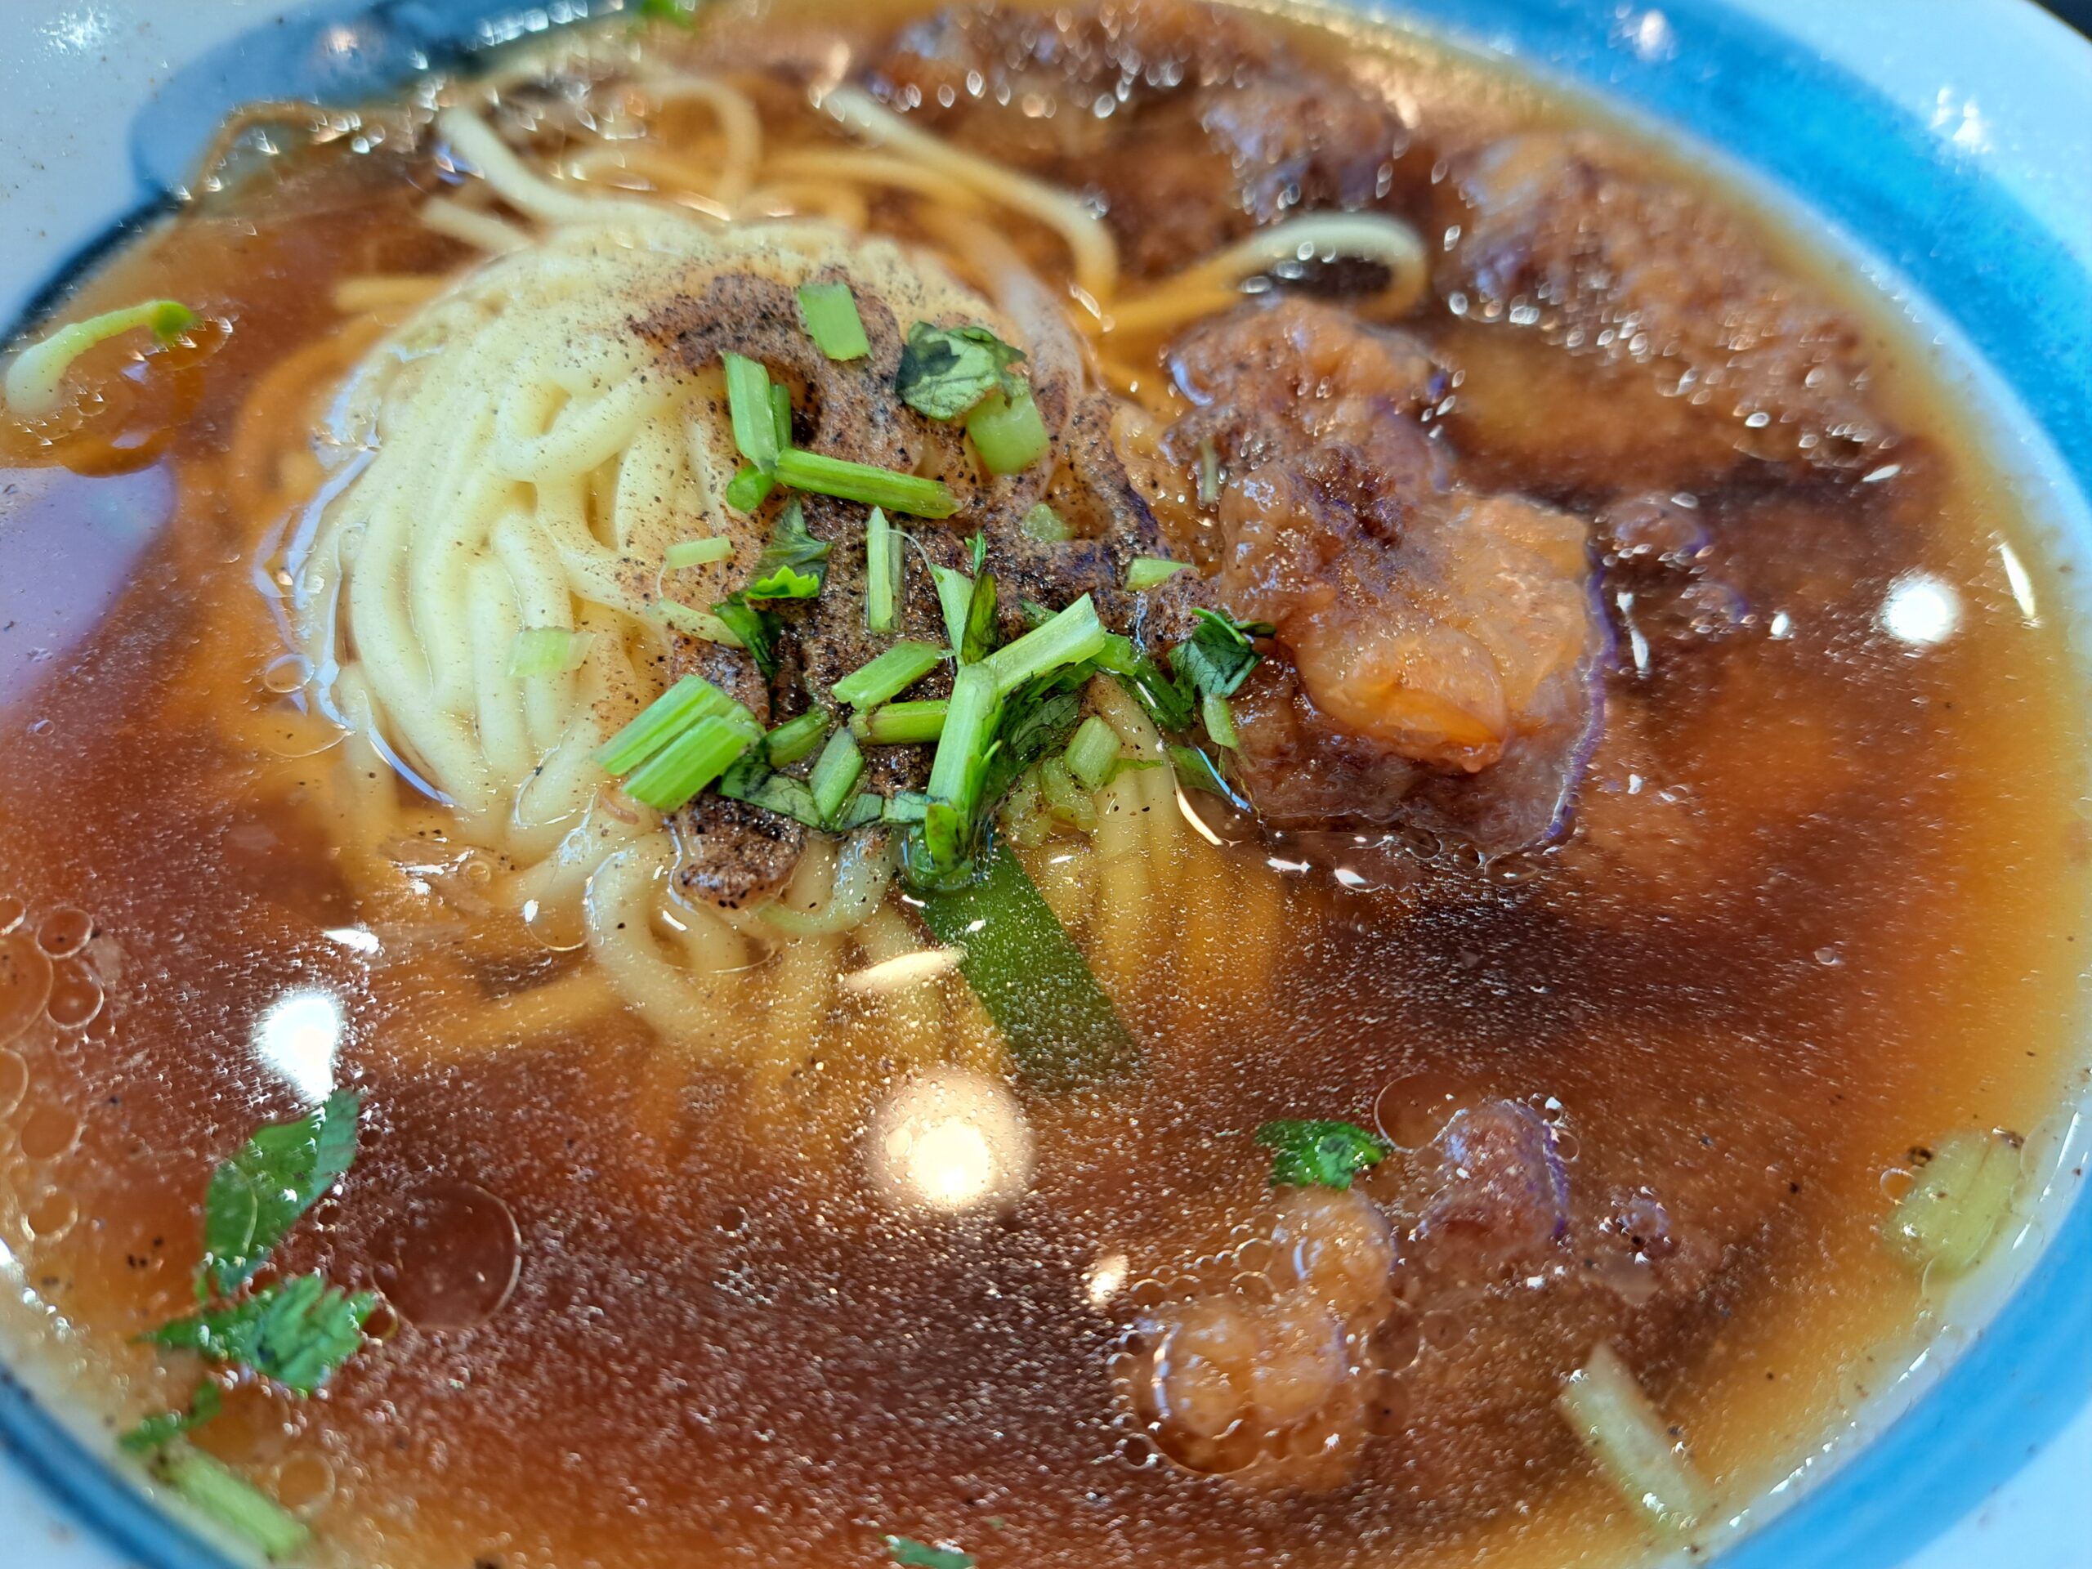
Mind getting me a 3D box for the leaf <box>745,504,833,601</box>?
[{"bbox_3d":[-0.017,-0.015,0.095,0.005,0.003,0.006,1,51,-1],"label":"leaf"}]

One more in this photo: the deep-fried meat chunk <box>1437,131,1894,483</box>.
[{"bbox_3d":[0.056,-0.044,0.140,0.030,0.018,0.048,-24,56,-20],"label":"deep-fried meat chunk"}]

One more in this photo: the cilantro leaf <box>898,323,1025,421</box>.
[{"bbox_3d":[-0.007,-0.032,0.112,0.010,0.003,0.009,1,51,-1],"label":"cilantro leaf"}]

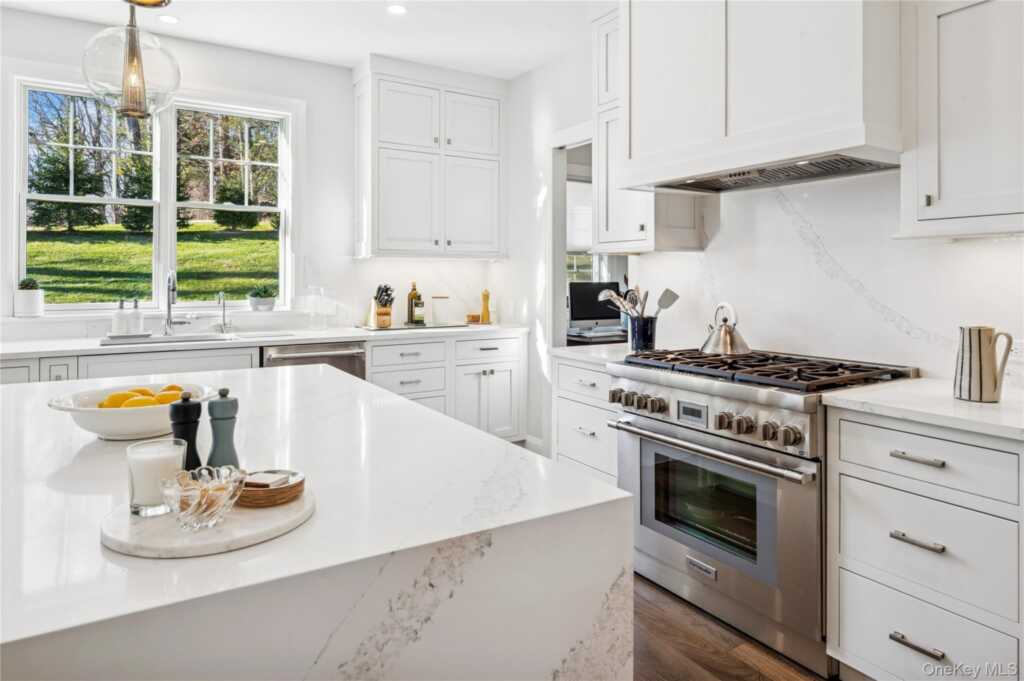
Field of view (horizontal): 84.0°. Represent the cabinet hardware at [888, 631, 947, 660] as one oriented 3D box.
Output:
[{"bbox_3d":[1.139,0.859,1.600,0.033,0.015,0.136,-2,4,-31],"label":"cabinet hardware"}]

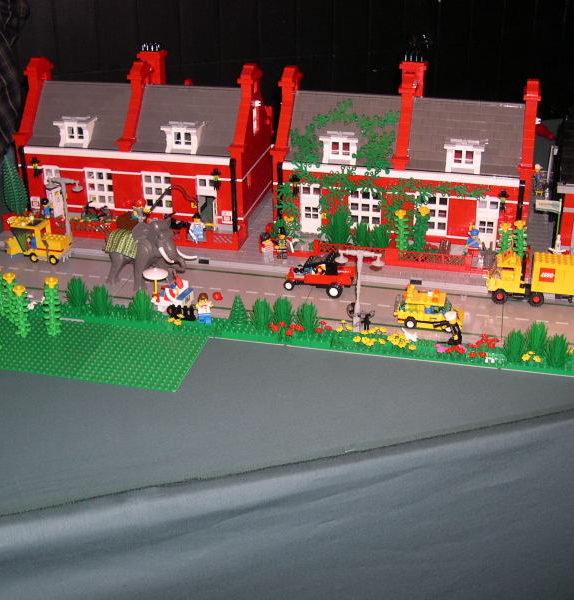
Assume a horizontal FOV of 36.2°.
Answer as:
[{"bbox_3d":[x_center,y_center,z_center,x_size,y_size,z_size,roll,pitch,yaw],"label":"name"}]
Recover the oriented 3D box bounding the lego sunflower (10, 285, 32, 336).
[{"bbox_3d":[-0.327,0.014,1.076,0.020,0.072,0.020,6,28,13],"label":"lego sunflower"}]

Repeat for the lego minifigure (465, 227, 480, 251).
[{"bbox_3d":[0.271,-0.084,1.279,0.023,0.042,0.015,4,27,9],"label":"lego minifigure"}]

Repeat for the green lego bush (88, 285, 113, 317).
[{"bbox_3d":[-0.241,-0.001,1.127,0.026,0.039,0.026,6,28,13],"label":"green lego bush"}]

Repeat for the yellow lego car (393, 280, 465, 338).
[{"bbox_3d":[0.179,0.011,1.101,0.088,0.042,0.038,6,28,13],"label":"yellow lego car"}]

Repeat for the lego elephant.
[{"bbox_3d":[-0.193,-0.062,1.185,0.154,0.107,0.053,20,34,35],"label":"lego elephant"}]

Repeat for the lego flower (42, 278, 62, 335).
[{"bbox_3d":[-0.290,0.010,1.088,0.023,0.075,0.023,6,28,11],"label":"lego flower"}]

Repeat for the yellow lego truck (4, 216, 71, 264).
[{"bbox_3d":[-0.368,-0.089,1.295,0.101,0.061,0.038,6,28,13],"label":"yellow lego truck"}]

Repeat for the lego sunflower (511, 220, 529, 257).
[{"bbox_3d":[0.320,-0.076,1.207,0.020,0.069,0.020,6,28,13],"label":"lego sunflower"}]

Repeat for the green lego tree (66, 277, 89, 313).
[{"bbox_3d":[-0.272,-0.009,1.147,0.027,0.046,0.027,6,28,11],"label":"green lego tree"}]

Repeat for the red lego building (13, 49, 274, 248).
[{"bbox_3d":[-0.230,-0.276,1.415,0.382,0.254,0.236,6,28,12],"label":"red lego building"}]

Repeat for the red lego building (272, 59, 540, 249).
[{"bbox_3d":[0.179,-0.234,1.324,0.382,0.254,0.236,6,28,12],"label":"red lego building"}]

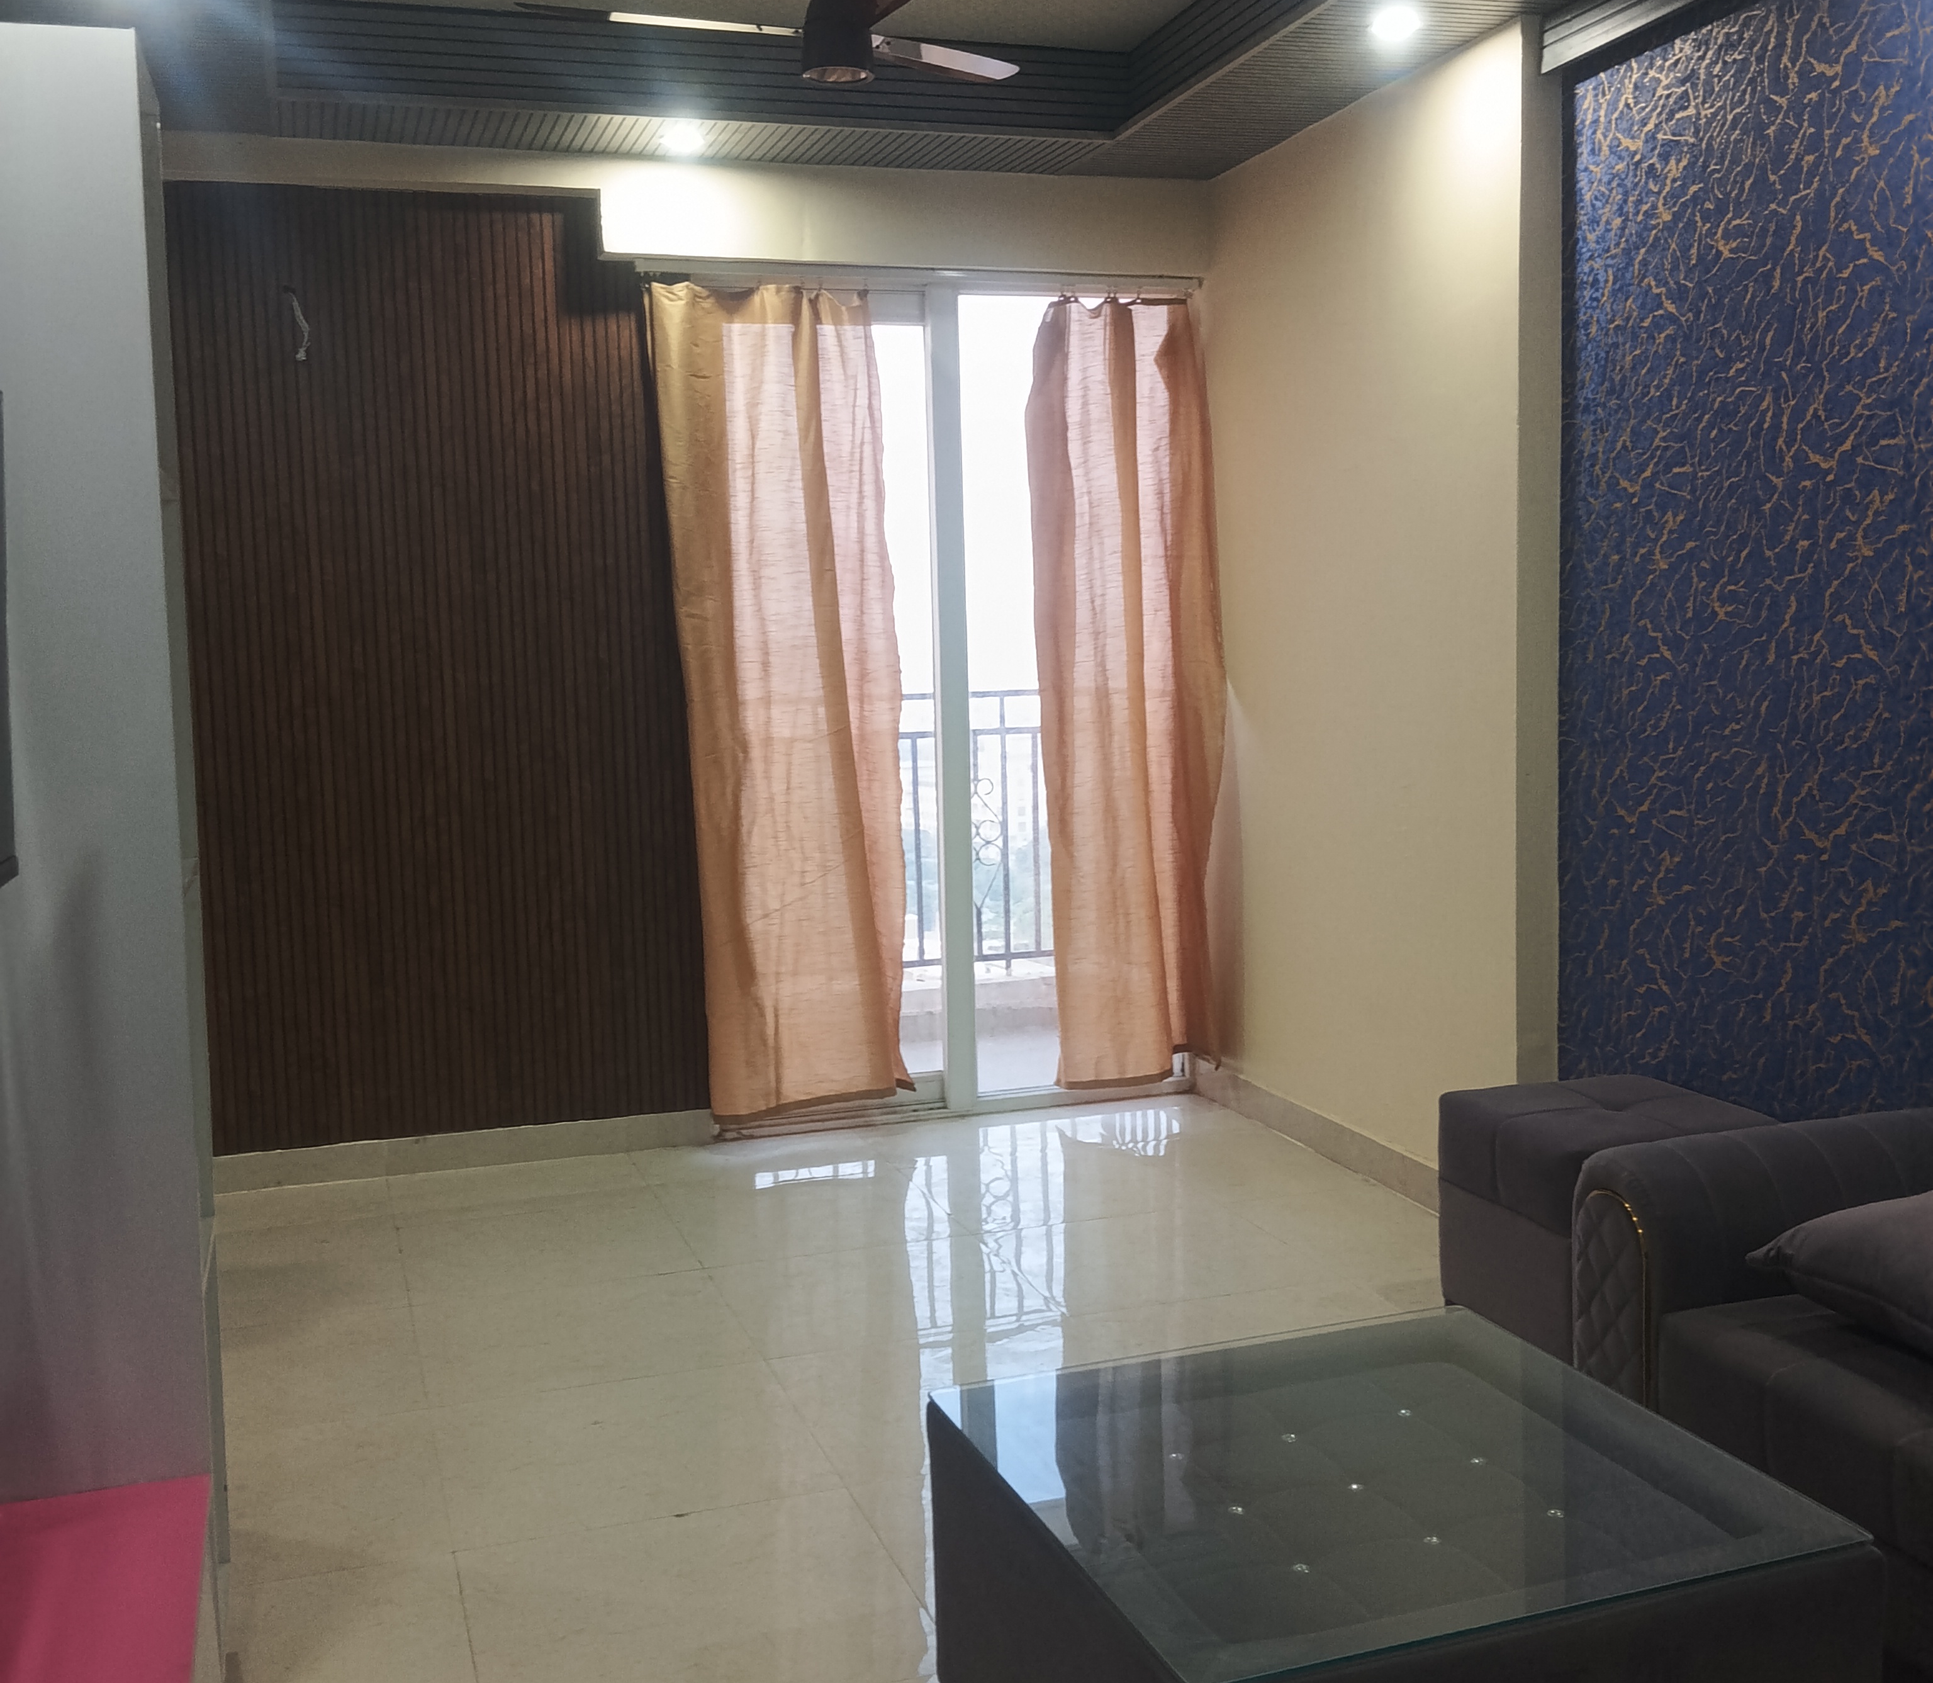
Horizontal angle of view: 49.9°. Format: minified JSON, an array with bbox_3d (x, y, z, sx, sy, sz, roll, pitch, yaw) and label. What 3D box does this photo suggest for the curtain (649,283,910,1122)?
[{"bbox_3d":[-0.466,-0.335,5.304,0.620,2.100,0.150,-3,6,-18],"label":"curtain"}]

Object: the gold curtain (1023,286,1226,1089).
[{"bbox_3d":[0.422,-0.384,5.576,0.520,2.090,0.150,-3,6,-18],"label":"gold curtain"}]

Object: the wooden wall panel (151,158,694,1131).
[{"bbox_3d":[-1.297,-0.414,5.144,1.280,2.310,0.050,-3,6,-18],"label":"wooden wall panel"}]

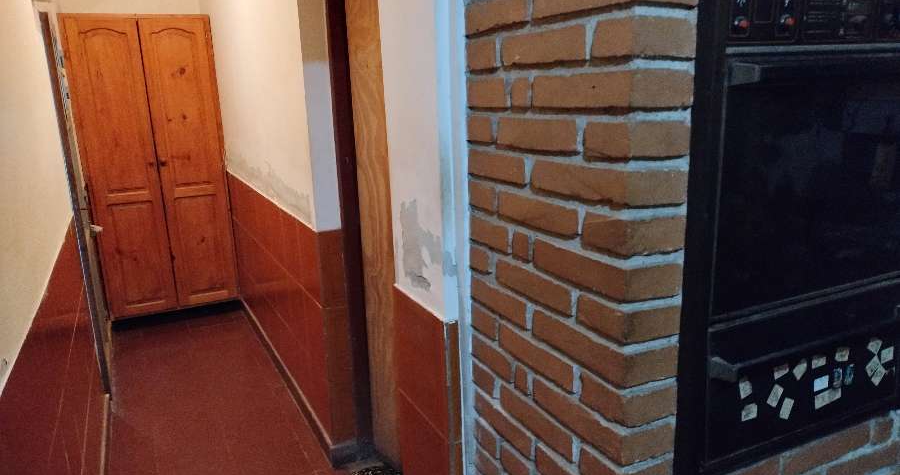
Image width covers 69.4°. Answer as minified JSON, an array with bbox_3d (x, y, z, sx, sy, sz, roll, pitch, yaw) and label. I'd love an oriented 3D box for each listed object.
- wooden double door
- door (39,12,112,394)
[{"bbox_3d":[-2.066,-0.486,4.616,0.904,2.093,0.088,-8,14,-25],"label":"wooden double door"},{"bbox_3d":[-2.065,-0.168,3.630,0.104,2.008,0.832,-8,14,-25],"label":"door"}]

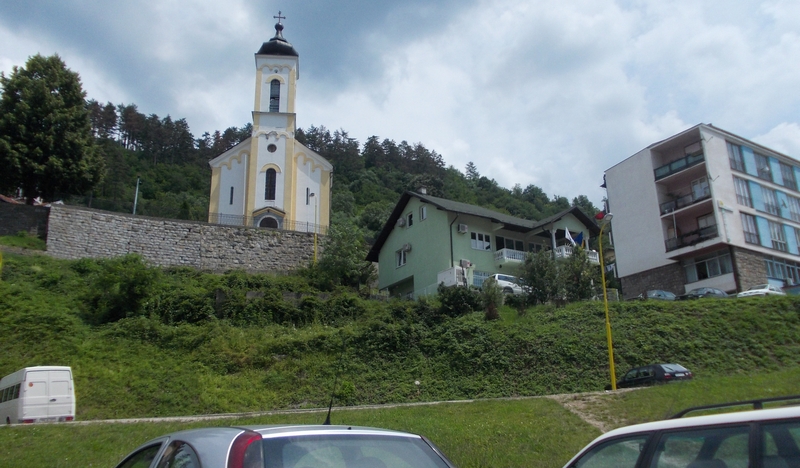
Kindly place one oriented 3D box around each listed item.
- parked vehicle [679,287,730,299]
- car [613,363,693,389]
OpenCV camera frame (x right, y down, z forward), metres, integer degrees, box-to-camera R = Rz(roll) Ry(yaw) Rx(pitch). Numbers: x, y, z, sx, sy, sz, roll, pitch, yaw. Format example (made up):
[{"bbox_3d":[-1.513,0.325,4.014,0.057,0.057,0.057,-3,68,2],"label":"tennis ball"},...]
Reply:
[{"bbox_3d":[19.741,4.323,42.005,4.150,1.450,1.700,13,-23,-36],"label":"parked vehicle"},{"bbox_3d":[11.463,6.909,30.024,1.690,1.420,4.020,3,-18,-22],"label":"car"}]

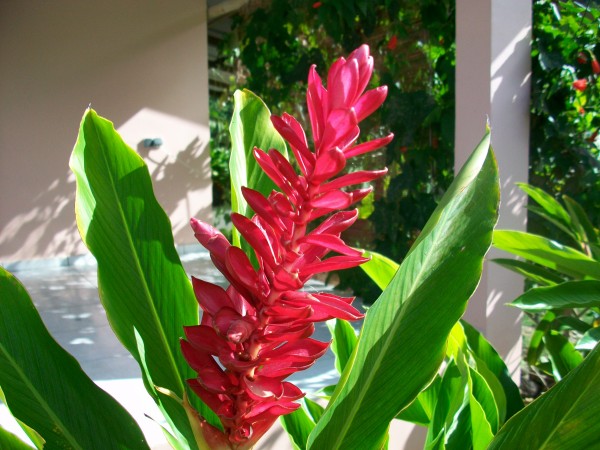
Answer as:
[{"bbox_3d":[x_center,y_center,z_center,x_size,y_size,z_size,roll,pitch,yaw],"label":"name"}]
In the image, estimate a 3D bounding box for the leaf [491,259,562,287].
[{"bbox_3d":[0.631,0.137,1.500,0.240,0.045,0.080,21,8,-7],"label":"leaf"}]

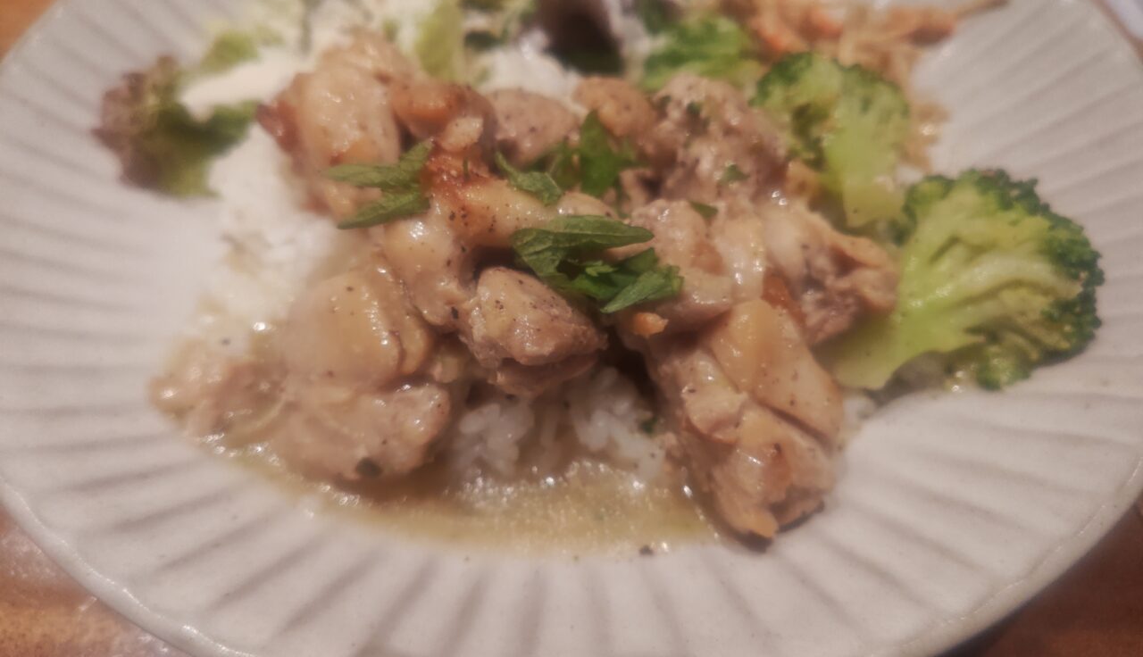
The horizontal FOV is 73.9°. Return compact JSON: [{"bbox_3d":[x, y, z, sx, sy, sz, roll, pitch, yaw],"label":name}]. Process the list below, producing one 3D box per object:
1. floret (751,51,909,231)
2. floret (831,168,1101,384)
[{"bbox_3d":[0.054,-0.039,0.156,0.031,0.024,0.039,-9,67,-5],"label":"floret"},{"bbox_3d":[0.070,-0.009,0.135,0.048,0.027,0.039,-23,59,-5],"label":"floret"}]

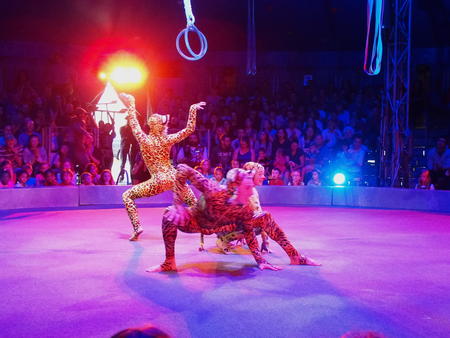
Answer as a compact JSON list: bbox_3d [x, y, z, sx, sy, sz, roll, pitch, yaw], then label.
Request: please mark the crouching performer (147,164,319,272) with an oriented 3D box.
[{"bbox_3d":[0.066,0.403,4.970,1.420,0.880,0.680,-1,2,-18],"label":"crouching performer"}]

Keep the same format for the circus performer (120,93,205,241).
[{"bbox_3d":[-0.684,-0.017,6.650,0.970,1.620,0.580,1,2,20],"label":"circus performer"}]

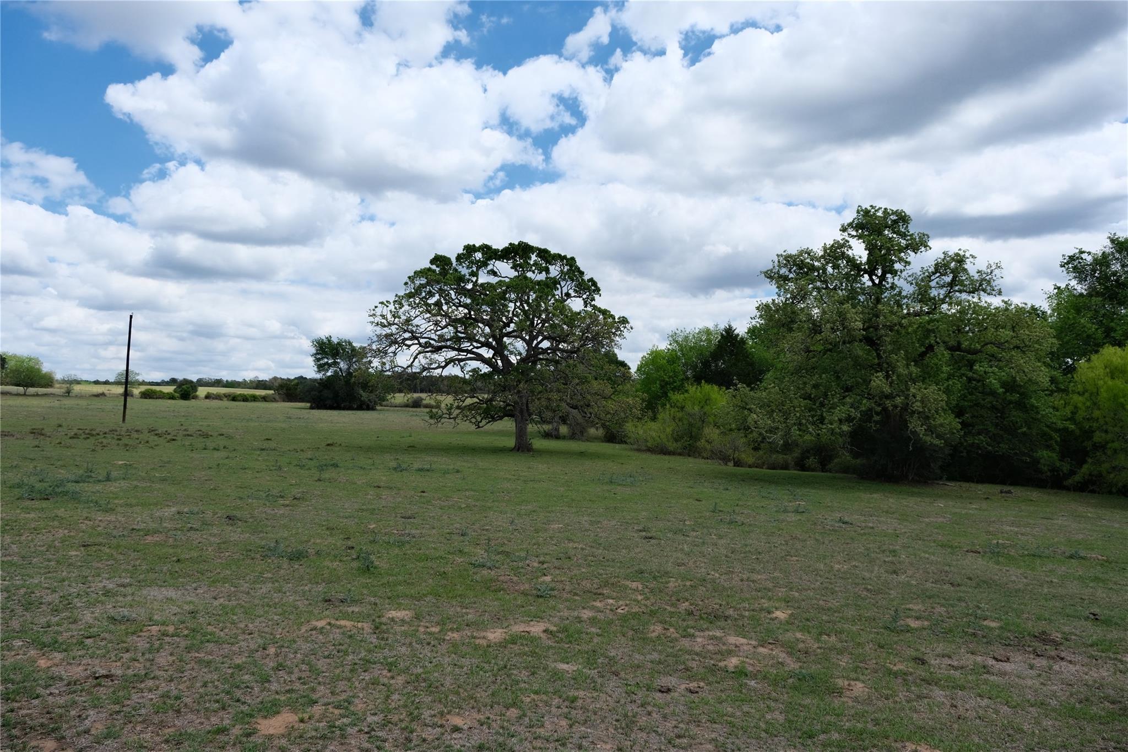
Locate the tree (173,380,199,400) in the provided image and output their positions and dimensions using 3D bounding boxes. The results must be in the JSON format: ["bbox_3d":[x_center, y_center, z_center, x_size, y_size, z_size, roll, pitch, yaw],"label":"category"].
[{"bbox_3d":[-50.796,1.835,101.000,3.500,2.800,3.300,0,0,0],"label":"tree"}]

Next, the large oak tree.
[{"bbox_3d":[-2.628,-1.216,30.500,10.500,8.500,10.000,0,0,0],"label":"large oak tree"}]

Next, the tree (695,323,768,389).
[{"bbox_3d":[10.219,-0.216,46.000,4.600,6.000,4.600,0,0,0],"label":"tree"}]

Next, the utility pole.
[{"bbox_3d":[-27.258,-0.496,47.000,0.220,6.900,0.220,4,0,0],"label":"utility pole"}]

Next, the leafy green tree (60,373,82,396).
[{"bbox_3d":[-77.329,1.383,118.000,3.500,3.600,3.400,0,0,0],"label":"leafy green tree"}]

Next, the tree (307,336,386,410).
[{"bbox_3d":[-19.571,-0.319,68.000,7.300,6.800,6.800,0,0,0],"label":"tree"}]

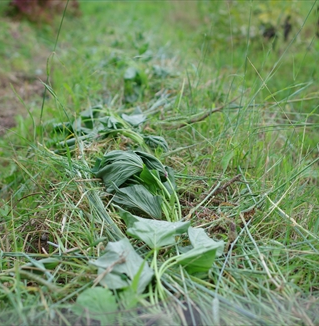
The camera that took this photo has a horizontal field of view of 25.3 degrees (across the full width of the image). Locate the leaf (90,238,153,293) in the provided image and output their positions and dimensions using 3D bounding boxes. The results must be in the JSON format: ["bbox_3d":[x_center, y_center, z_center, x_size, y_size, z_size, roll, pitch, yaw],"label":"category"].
[{"bbox_3d":[-0.069,0.178,1.250,0.099,0.043,0.113,-4,18,-11],"label":"leaf"}]

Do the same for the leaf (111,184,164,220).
[{"bbox_3d":[-0.047,0.081,1.520,0.108,0.041,0.080,15,23,39],"label":"leaf"}]

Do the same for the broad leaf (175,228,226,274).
[{"bbox_3d":[0.074,0.159,1.300,0.088,0.050,0.076,-13,22,-35],"label":"broad leaf"}]

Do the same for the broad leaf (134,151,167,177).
[{"bbox_3d":[-0.021,0.000,1.660,0.066,0.038,0.082,-17,25,-42],"label":"broad leaf"}]

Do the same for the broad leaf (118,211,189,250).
[{"bbox_3d":[-0.009,0.127,1.370,0.130,0.039,0.101,0,18,0],"label":"broad leaf"}]

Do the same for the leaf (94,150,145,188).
[{"bbox_3d":[-0.095,0.014,1.630,0.105,0.058,0.088,-4,18,-11],"label":"leaf"}]

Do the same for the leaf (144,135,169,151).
[{"bbox_3d":[-0.008,-0.055,1.880,0.074,0.027,0.066,8,20,23],"label":"leaf"}]

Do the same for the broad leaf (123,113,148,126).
[{"bbox_3d":[-0.074,-0.130,2.120,0.077,0.025,0.084,0,18,0],"label":"broad leaf"}]

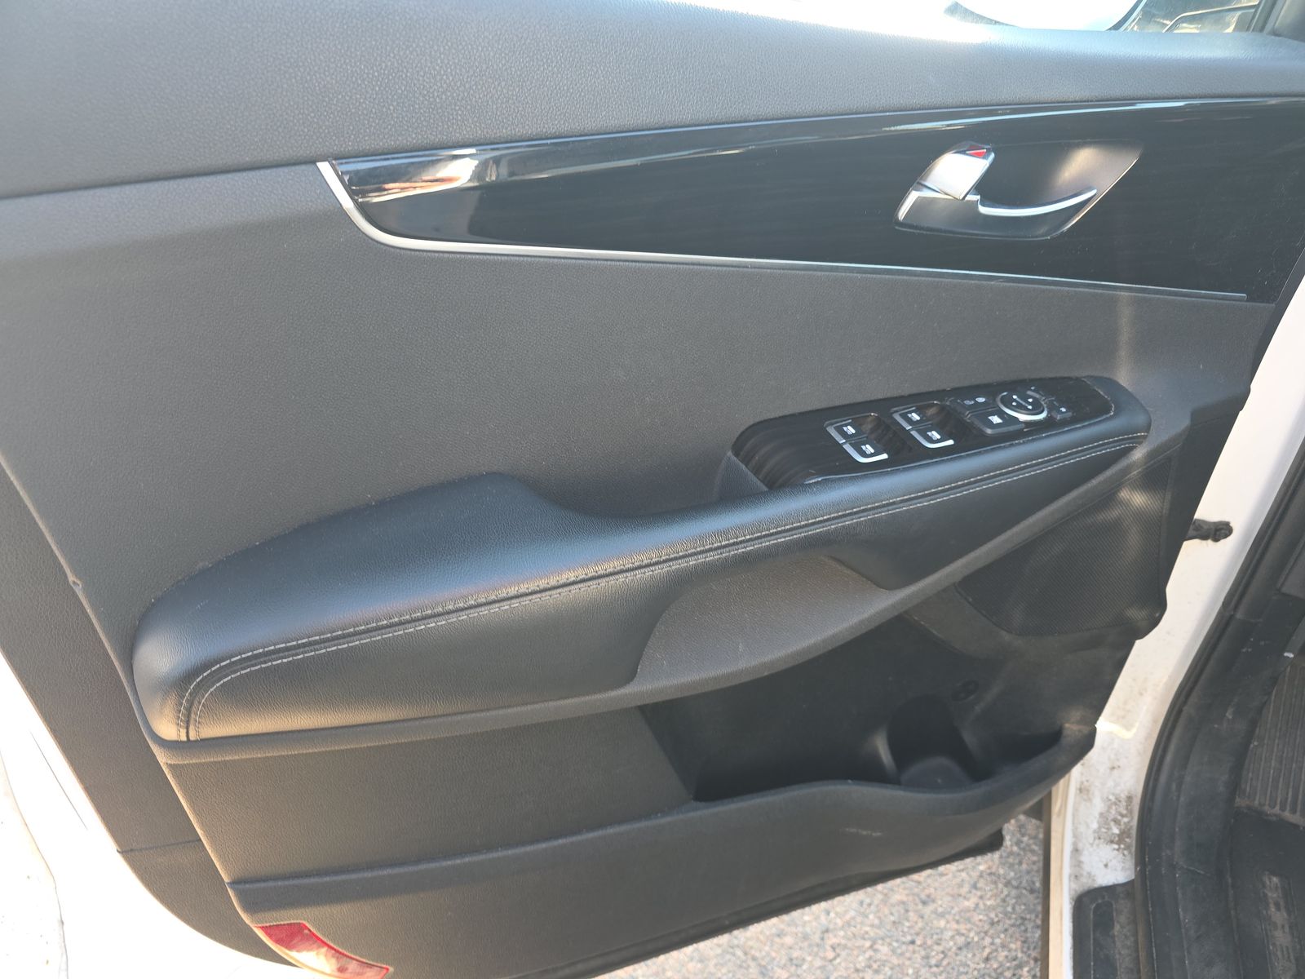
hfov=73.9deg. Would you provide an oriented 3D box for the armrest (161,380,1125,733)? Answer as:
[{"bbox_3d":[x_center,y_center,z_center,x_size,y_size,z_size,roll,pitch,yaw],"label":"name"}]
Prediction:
[{"bbox_3d":[0.047,0.026,0.535,0.632,0.088,0.117,-11,33,-19],"label":"armrest"}]

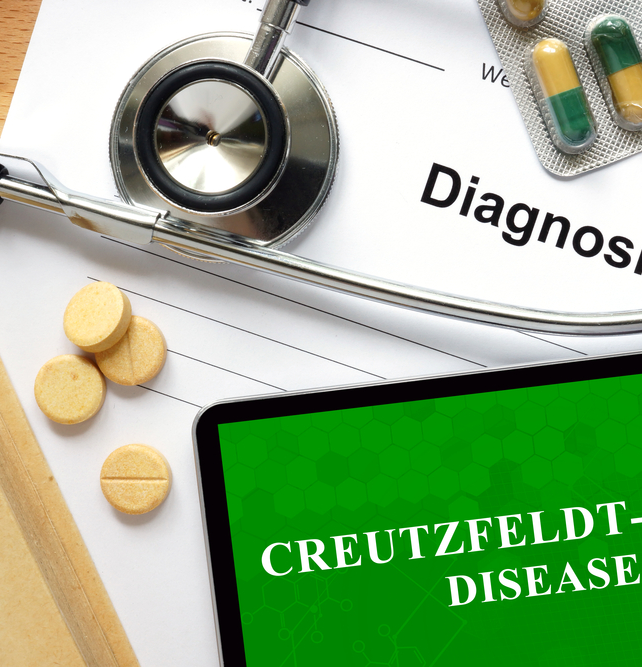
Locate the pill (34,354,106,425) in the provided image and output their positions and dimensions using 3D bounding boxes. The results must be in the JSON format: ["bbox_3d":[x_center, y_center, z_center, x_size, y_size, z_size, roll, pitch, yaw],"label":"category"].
[{"bbox_3d":[-0.048,0.011,0.242,0.013,0.004,0.013,0,89,0],"label":"pill"}]

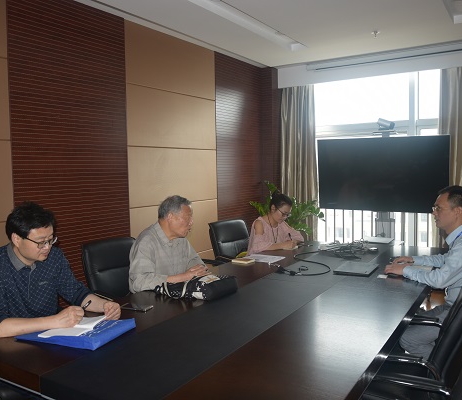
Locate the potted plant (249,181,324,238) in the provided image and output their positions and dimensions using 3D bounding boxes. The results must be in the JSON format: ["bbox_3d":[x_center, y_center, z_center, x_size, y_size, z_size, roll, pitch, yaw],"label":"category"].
[{"bbox_3d":[0.599,0.444,4.820,0.720,1.282,0.720,1,4,34],"label":"potted plant"}]

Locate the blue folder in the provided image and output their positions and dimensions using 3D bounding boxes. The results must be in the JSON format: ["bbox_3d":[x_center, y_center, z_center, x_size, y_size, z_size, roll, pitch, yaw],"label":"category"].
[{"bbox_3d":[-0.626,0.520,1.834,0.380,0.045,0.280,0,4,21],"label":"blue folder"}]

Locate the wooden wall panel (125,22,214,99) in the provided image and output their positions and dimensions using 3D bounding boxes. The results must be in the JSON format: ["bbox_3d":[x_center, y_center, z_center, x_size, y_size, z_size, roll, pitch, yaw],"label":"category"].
[{"bbox_3d":[-0.530,-1.312,4.385,0.030,0.540,1.305,1,4,34],"label":"wooden wall panel"}]

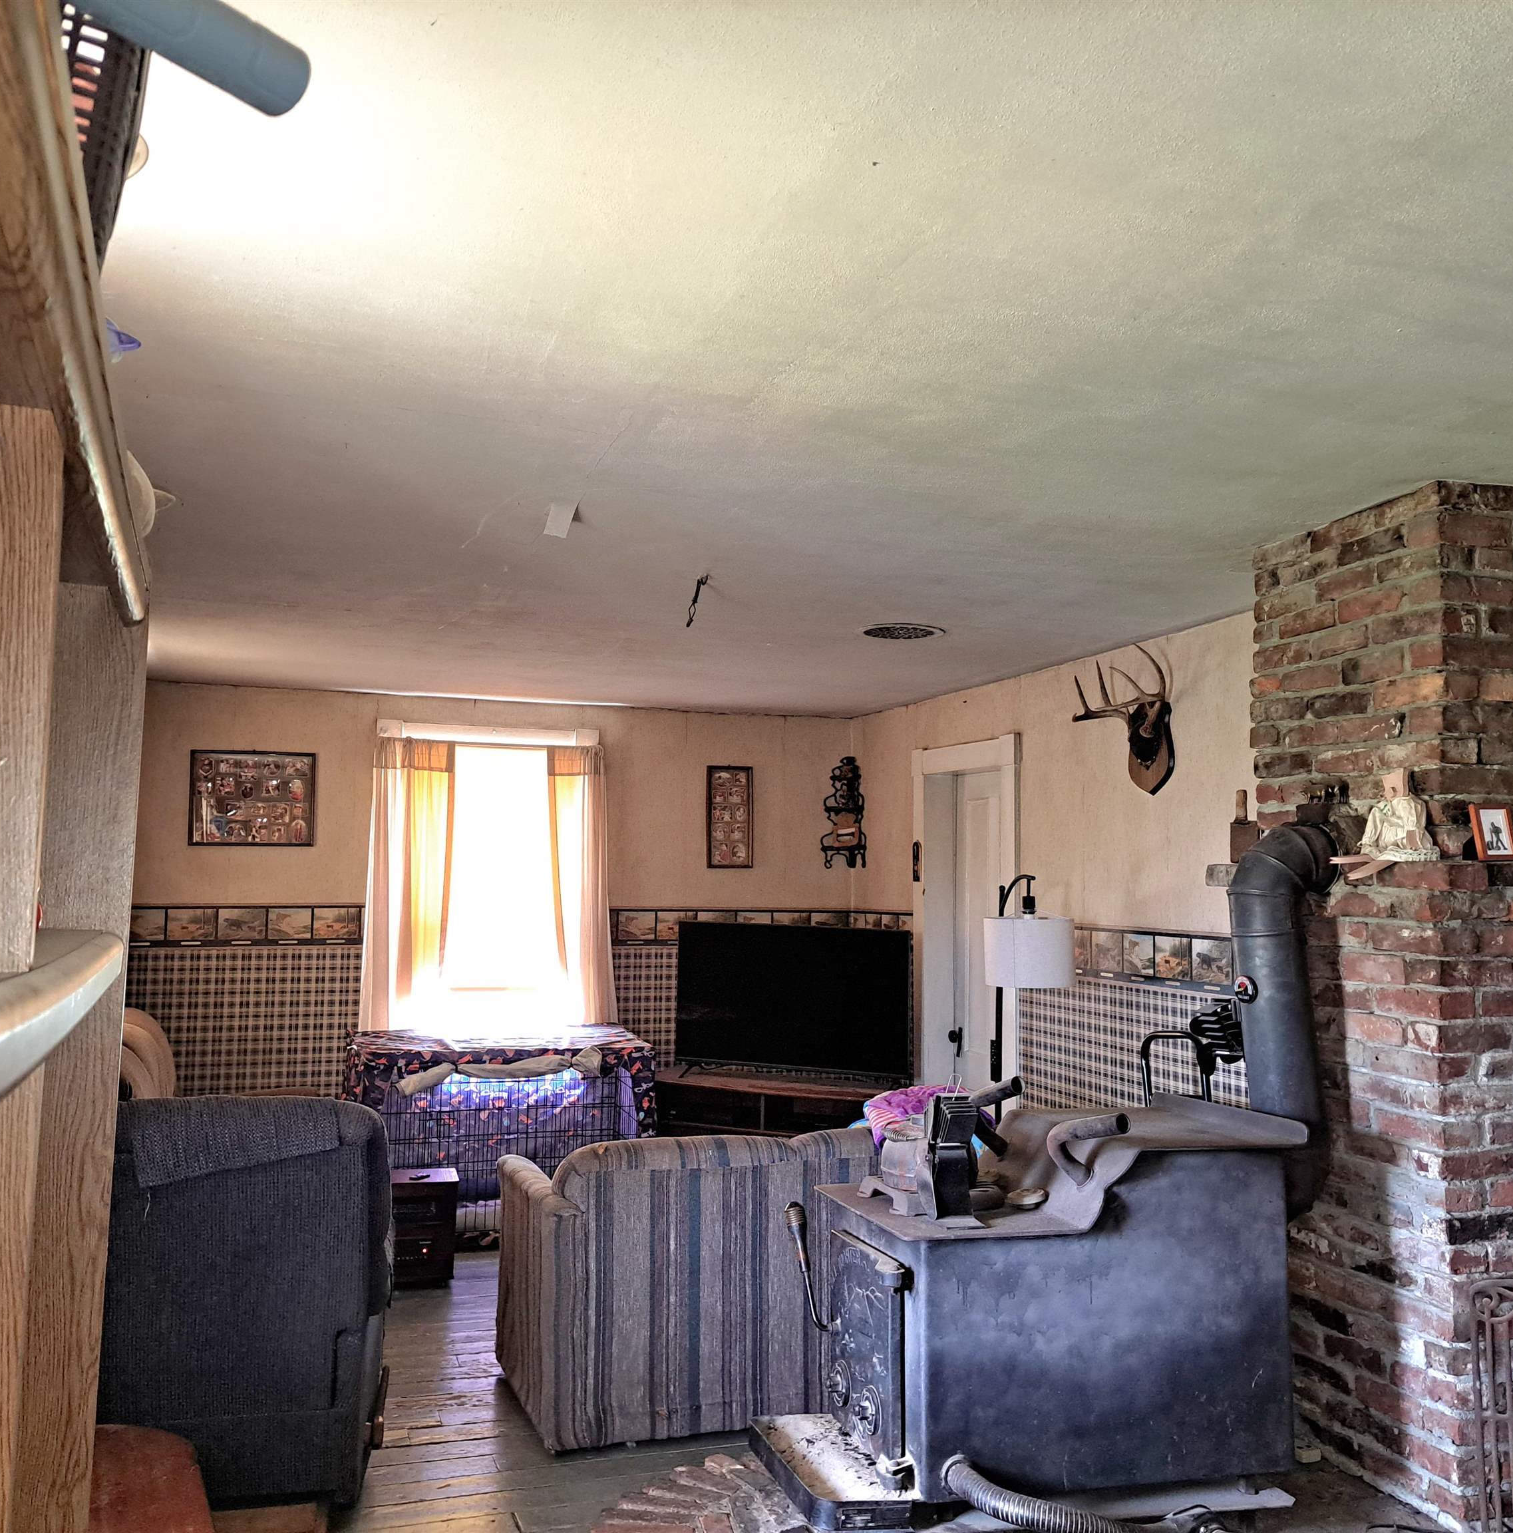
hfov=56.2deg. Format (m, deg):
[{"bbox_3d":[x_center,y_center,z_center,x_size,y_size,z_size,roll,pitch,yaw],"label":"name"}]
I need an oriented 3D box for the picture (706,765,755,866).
[{"bbox_3d":[-0.128,0.264,7.295,0.248,0.522,0.025,2,-5,-18],"label":"picture"}]

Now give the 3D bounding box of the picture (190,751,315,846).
[{"bbox_3d":[-2.331,0.153,6.572,0.550,0.435,0.025,2,-5,-18],"label":"picture"}]

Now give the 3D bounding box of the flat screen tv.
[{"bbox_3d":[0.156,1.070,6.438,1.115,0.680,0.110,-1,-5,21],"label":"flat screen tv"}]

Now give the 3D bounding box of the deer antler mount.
[{"bbox_3d":[1.237,-0.153,4.823,0.280,0.500,0.370,2,-5,-18],"label":"deer antler mount"}]

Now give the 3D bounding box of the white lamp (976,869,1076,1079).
[{"bbox_3d":[0.918,1.124,5.020,0.320,1.480,0.460,4,-5,-38],"label":"white lamp"}]

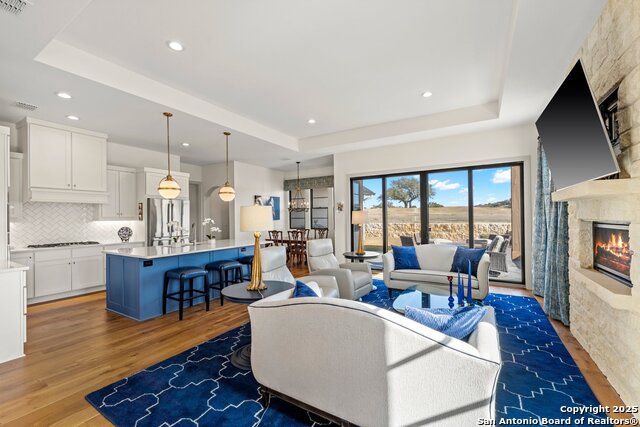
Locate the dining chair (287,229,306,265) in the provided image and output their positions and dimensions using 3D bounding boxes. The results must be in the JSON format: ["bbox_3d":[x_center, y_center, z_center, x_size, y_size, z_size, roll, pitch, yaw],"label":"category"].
[{"bbox_3d":[-0.526,0.993,7.689,0.540,1.000,0.580,-1,-1,31],"label":"dining chair"}]

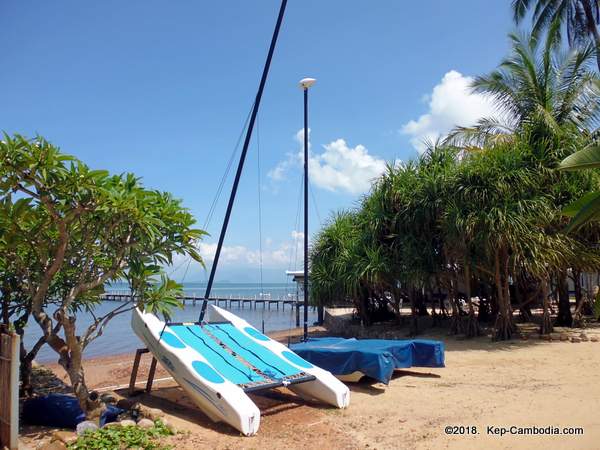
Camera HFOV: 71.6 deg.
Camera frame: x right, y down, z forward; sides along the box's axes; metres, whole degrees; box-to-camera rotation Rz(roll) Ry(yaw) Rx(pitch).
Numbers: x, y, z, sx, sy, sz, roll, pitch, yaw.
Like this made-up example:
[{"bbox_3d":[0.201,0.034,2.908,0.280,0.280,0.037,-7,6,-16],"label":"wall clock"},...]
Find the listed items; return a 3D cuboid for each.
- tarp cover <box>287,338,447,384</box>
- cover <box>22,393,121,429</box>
[{"bbox_3d":[1.023,2.555,8.270,2.800,0.560,2.100,-7,-10,39],"label":"tarp cover"},{"bbox_3d":[-2.740,2.203,5.043,1.150,0.350,0.600,3,-8,-17],"label":"cover"}]

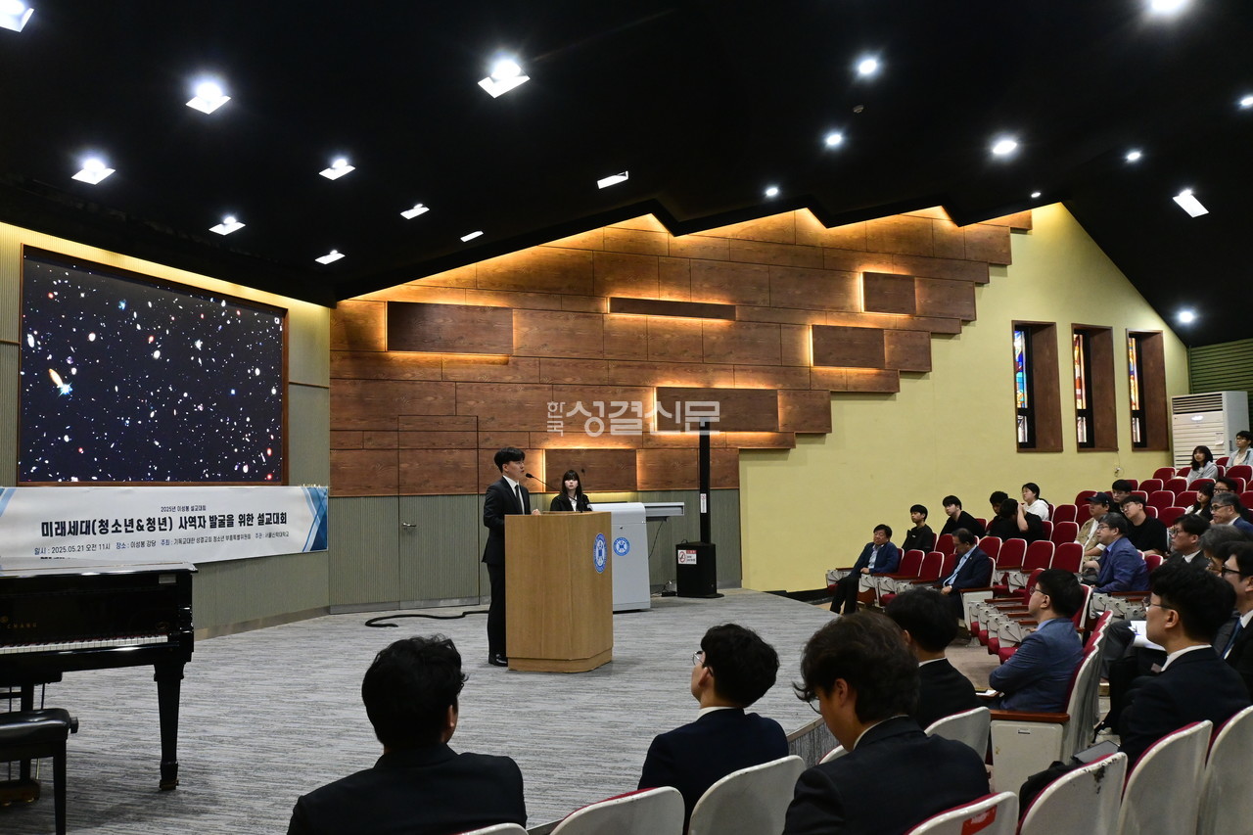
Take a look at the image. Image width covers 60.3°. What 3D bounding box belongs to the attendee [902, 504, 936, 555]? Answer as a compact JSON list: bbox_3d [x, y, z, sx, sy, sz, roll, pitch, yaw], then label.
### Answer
[{"bbox_3d":[3.692,1.767,14.006,0.820,1.260,0.500,0,-4,-14],"label":"attendee"}]

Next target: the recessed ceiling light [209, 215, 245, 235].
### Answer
[{"bbox_3d":[-4.238,-2.038,11.444,0.250,0.080,0.250,-25,-11,16],"label":"recessed ceiling light"}]

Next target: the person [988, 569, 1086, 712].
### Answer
[{"bbox_3d":[2.035,1.457,5.684,0.780,1.312,0.520,-3,-4,25],"label":"person"}]

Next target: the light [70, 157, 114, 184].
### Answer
[{"bbox_3d":[-4.423,-2.038,8.946,0.240,0.080,0.240,-29,-12,16],"label":"light"}]

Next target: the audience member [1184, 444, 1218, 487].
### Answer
[{"bbox_3d":[7.842,1.009,15.031,0.780,1.260,0.470,0,-4,-17],"label":"audience member"}]

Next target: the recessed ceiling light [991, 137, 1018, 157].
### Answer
[{"bbox_3d":[4.670,-3.392,13.354,0.350,0.100,0.350,-15,-4,1],"label":"recessed ceiling light"}]

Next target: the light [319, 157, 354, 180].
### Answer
[{"bbox_3d":[-2.830,-2.427,10.539,0.240,0.080,0.240,-29,-12,16],"label":"light"}]

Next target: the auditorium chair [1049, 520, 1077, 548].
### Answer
[{"bbox_3d":[5.133,1.747,12.976,0.580,0.945,0.550,0,-4,-10],"label":"auditorium chair"}]

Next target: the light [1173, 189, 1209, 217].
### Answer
[{"bbox_3d":[7.634,-2.892,14.517,0.380,0.100,0.380,42,-1,4],"label":"light"}]

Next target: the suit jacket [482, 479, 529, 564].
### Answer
[{"bbox_3d":[-0.963,0.829,8.660,0.340,0.730,0.480,-3,-4,20],"label":"suit jacket"}]

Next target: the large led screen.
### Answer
[{"bbox_3d":[-4.202,-0.306,10.013,0.100,1.832,3.311,-2,-4,19],"label":"large led screen"}]

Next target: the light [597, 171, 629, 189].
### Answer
[{"bbox_3d":[-0.174,-2.862,12.824,0.370,0.100,0.370,-20,-4,1],"label":"light"}]

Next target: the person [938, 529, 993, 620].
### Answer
[{"bbox_3d":[3.228,1.687,10.455,0.700,1.140,0.530,0,-4,-14],"label":"person"}]

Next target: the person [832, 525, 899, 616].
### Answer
[{"bbox_3d":[2.922,1.896,12.908,0.820,1.210,0.540,0,-4,-18],"label":"person"}]

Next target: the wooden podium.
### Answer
[{"bbox_3d":[-0.512,1.395,8.757,0.660,1.220,0.780,-2,-4,19],"label":"wooden podium"}]

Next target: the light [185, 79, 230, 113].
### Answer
[{"bbox_3d":[-3.294,-2.521,8.465,0.245,0.100,0.245,-27,-11,16],"label":"light"}]

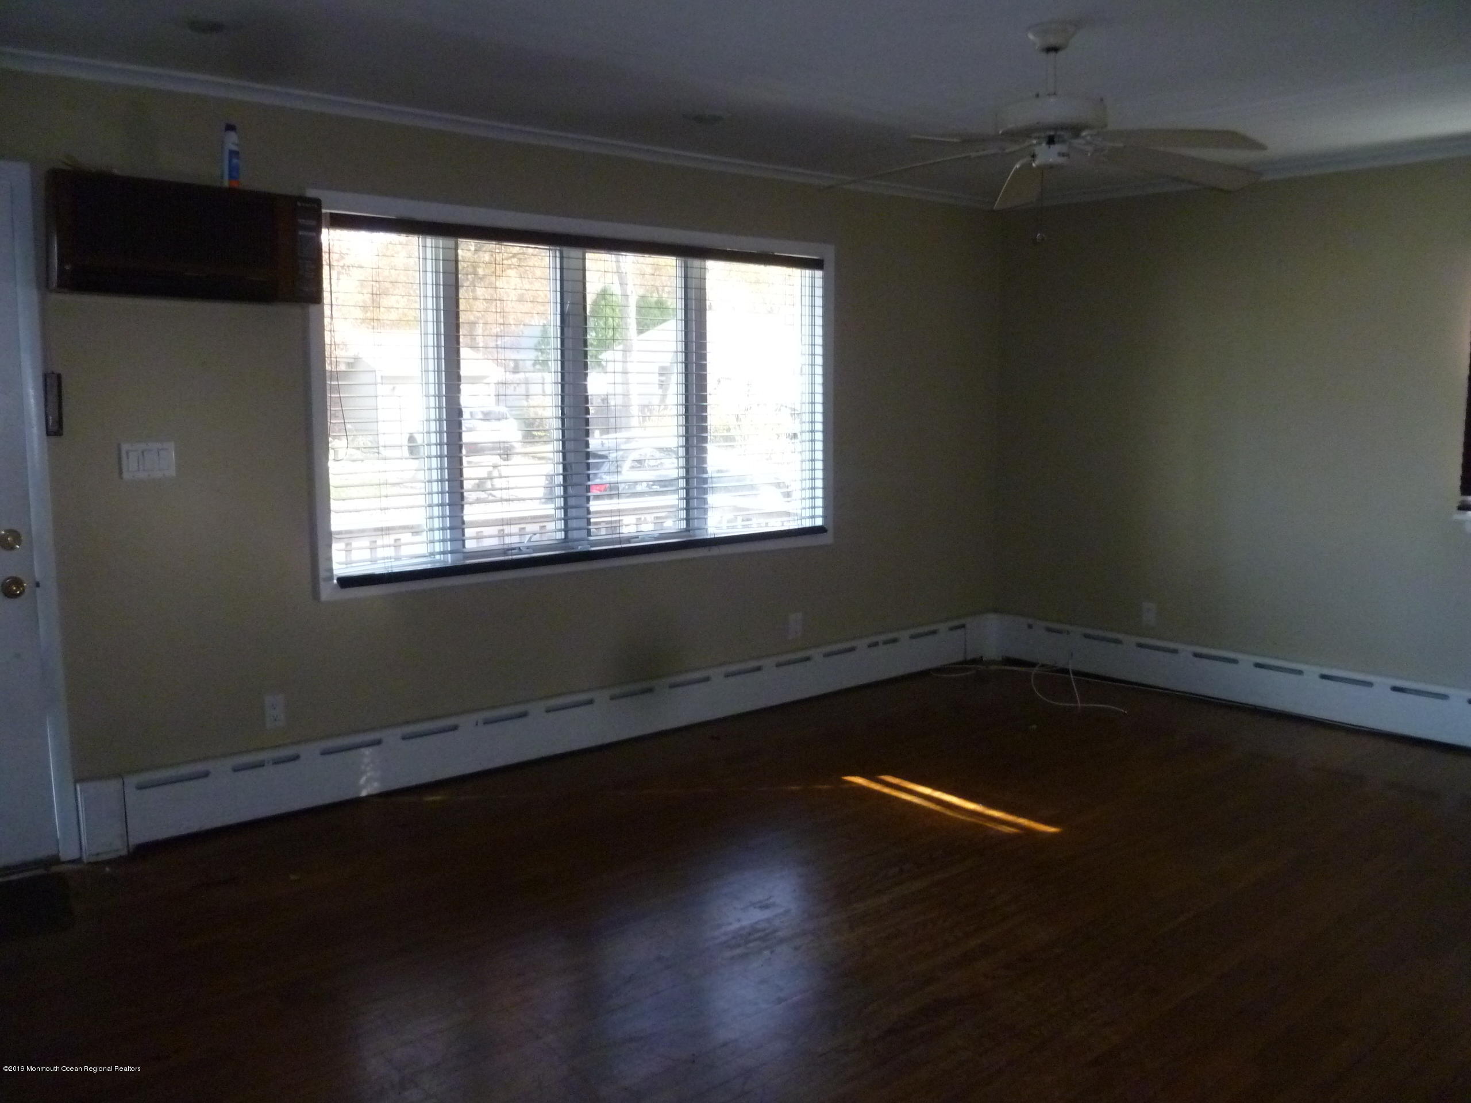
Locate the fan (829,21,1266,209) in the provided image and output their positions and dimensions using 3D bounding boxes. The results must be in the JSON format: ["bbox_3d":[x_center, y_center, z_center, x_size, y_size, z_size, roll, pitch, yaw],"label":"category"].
[{"bbox_3d":[0.861,-1.243,3.273,1.300,0.380,1.300,-6,10,-39],"label":"fan"}]

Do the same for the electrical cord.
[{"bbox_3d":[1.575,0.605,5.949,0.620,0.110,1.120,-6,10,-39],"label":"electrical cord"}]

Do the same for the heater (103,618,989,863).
[{"bbox_3d":[-0.366,0.665,5.064,4.270,0.235,0.070,-6,10,-39],"label":"heater"}]

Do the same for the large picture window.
[{"bbox_3d":[-0.503,-0.626,4.850,2.390,1.360,0.110,-6,10,-39],"label":"large picture window"}]

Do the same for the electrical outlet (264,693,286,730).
[{"bbox_3d":[-1.583,0.549,4.094,0.070,0.115,0.010,-6,10,-39],"label":"electrical outlet"}]

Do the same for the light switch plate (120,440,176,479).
[{"bbox_3d":[-1.855,-0.288,3.764,0.159,0.113,0.010,-6,10,-39],"label":"light switch plate"}]

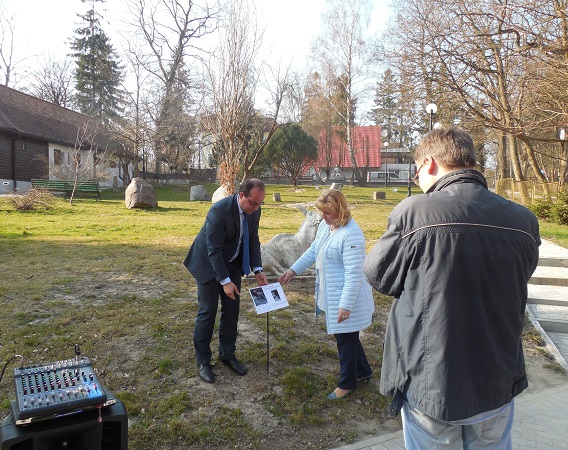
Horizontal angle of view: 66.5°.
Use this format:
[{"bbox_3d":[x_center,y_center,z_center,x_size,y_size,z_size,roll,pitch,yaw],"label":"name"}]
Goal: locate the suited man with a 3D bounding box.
[{"bbox_3d":[-0.480,0.448,3.681,0.700,1.670,0.580,5,7,41],"label":"suited man"}]

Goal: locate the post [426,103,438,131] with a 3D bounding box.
[{"bbox_3d":[5.397,-2.586,15.823,0.420,3.620,0.420,0,6,0],"label":"post"}]

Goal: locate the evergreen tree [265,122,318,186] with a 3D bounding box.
[{"bbox_3d":[0.548,-5.088,31.655,4.000,4.750,3.900,0,6,0],"label":"evergreen tree"}]

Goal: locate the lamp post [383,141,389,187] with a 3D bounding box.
[{"bbox_3d":[8.215,-4.834,34.694,0.420,3.650,0.420,0,6,0],"label":"lamp post"}]

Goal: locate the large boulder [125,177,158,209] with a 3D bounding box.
[{"bbox_3d":[-4.657,-1.107,14.160,1.080,1.000,0.900,0,6,0],"label":"large boulder"}]

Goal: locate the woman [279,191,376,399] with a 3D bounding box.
[{"bbox_3d":[0.340,0.522,3.387,0.740,1.620,0.500,-3,6,-25],"label":"woman"}]

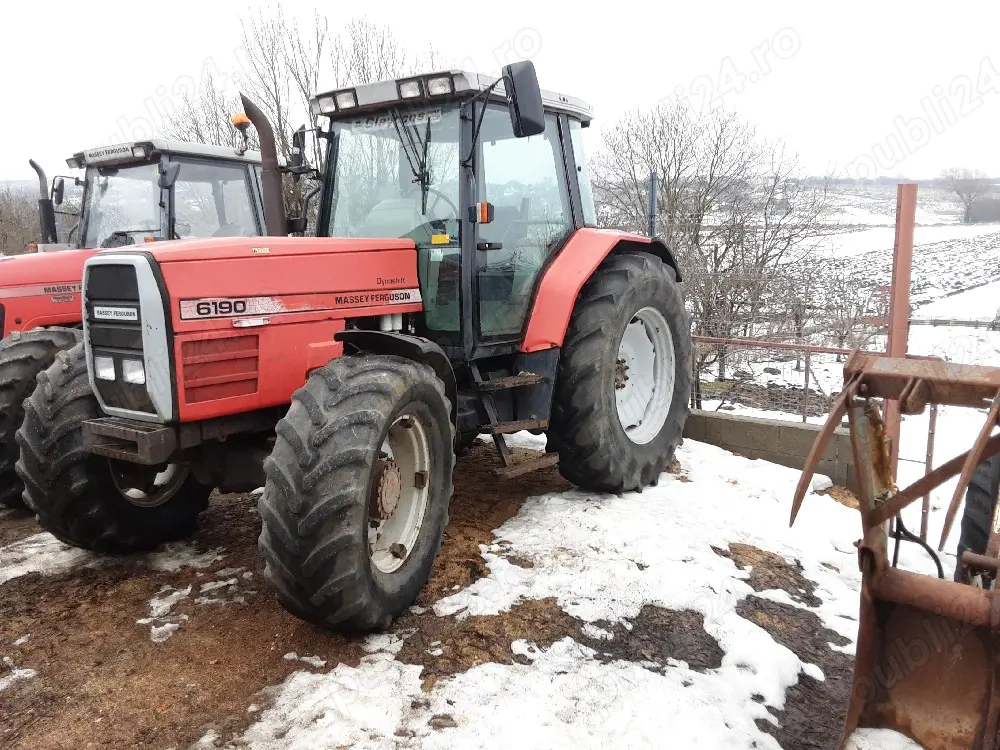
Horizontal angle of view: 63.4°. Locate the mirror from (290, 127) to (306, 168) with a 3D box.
[{"bbox_3d":[-1.445,-1.631,5.800,0.090,0.300,0.170,-9,12,-40],"label":"mirror"}]

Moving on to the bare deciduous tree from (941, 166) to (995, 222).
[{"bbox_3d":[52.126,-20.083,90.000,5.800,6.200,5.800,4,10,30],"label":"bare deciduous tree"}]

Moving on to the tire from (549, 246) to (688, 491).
[{"bbox_3d":[0.918,-0.003,6.094,0.460,1.740,1.740,5,10,35],"label":"tire"}]

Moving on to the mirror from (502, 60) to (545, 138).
[{"bbox_3d":[0.126,-1.477,4.330,0.170,0.370,0.090,-7,5,18],"label":"mirror"}]

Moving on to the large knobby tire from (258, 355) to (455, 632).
[{"bbox_3d":[-0.653,0.570,4.022,0.480,1.340,1.340,4,10,15],"label":"large knobby tire"}]

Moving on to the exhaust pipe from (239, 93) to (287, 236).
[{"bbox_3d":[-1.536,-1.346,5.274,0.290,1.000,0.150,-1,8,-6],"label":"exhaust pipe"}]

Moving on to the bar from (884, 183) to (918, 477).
[{"bbox_3d":[2.430,-0.084,4.920,0.115,2.113,0.080,-1,8,0],"label":"bar"}]

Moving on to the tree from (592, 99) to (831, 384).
[{"bbox_3d":[2.893,-1.912,11.500,3.500,4.100,3.400,1,8,14],"label":"tree"}]

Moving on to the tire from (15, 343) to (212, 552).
[{"bbox_3d":[-2.280,0.425,5.022,0.480,1.340,1.340,2,9,16],"label":"tire"}]

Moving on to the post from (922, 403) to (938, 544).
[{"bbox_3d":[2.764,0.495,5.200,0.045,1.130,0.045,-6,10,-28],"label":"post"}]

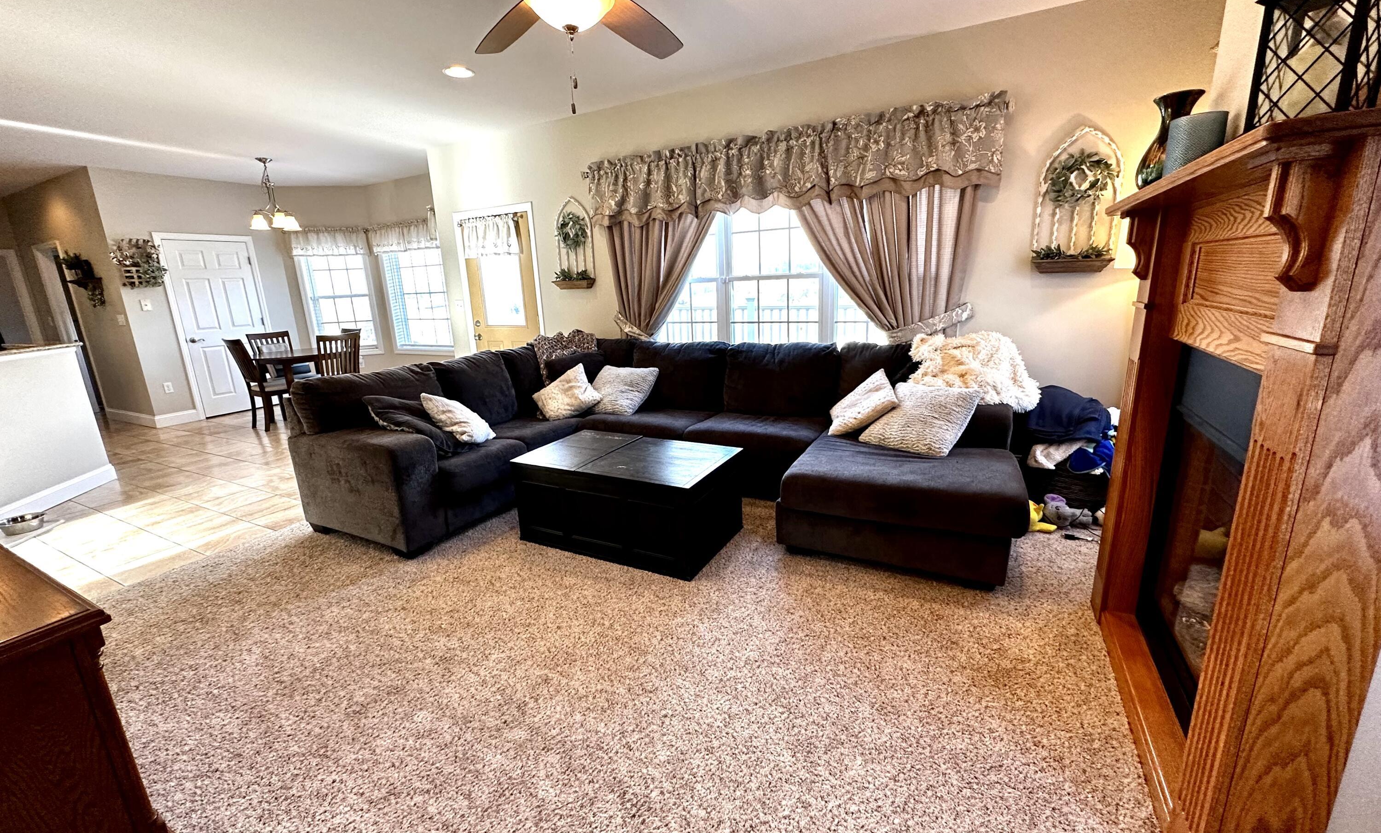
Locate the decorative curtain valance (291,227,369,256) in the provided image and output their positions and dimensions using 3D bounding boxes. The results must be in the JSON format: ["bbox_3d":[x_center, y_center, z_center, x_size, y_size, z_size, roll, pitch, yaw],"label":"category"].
[{"bbox_3d":[-4.612,-2.239,7.159,0.914,0.357,0.109,-6,14,-13],"label":"decorative curtain valance"}]

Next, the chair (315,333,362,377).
[{"bbox_3d":[-3.773,-0.389,5.964,0.516,0.968,0.447,7,16,34],"label":"chair"}]

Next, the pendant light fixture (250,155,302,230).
[{"bbox_3d":[-4.274,-2.240,5.665,0.437,0.685,0.437,5,15,28],"label":"pendant light fixture"}]

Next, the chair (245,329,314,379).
[{"bbox_3d":[-4.775,-0.494,6.586,0.526,0.968,0.447,5,15,28],"label":"chair"}]

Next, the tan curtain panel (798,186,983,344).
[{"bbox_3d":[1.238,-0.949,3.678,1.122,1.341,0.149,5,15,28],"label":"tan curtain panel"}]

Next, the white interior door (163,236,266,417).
[{"bbox_3d":[-5.633,-1.060,6.792,0.070,2.036,0.834,5,15,28],"label":"white interior door"}]

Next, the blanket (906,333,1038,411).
[{"bbox_3d":[1.579,-0.252,3.135,0.675,0.417,0.576,5,15,28],"label":"blanket"}]

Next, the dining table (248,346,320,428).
[{"bbox_3d":[-4.317,-0.342,6.325,0.923,0.755,0.923,5,15,28],"label":"dining table"}]

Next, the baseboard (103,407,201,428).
[{"bbox_3d":[-6.500,-0.025,6.746,1.380,0.129,0.397,5,15,28],"label":"baseboard"}]

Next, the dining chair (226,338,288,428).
[{"bbox_3d":[-4.539,-0.367,6.011,0.437,0.968,0.506,4,15,26],"label":"dining chair"}]

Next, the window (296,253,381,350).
[{"bbox_3d":[-4.626,-1.517,7.393,0.844,1.410,0.099,-6,14,-13],"label":"window"}]

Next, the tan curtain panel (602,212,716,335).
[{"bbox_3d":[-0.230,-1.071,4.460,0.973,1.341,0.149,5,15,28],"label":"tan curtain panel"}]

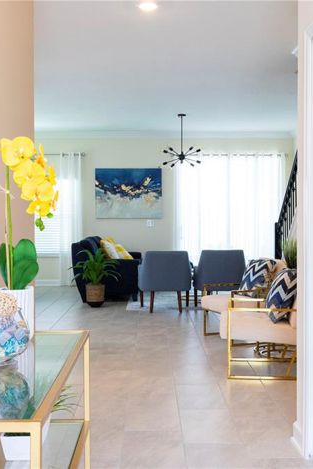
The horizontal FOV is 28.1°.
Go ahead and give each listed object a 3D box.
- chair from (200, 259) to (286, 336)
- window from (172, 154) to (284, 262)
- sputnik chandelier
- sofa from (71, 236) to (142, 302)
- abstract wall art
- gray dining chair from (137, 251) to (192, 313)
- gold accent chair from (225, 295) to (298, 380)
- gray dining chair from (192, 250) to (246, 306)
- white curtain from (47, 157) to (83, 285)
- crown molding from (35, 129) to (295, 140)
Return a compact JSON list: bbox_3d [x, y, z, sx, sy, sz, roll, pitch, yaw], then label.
[{"bbox_3d":[0.885,0.637,6.160,0.720,0.790,0.640,0,1,-17],"label":"chair"},{"bbox_3d":[1.310,-0.380,11.280,1.990,2.200,0.120,0,1,0],"label":"window"},{"bbox_3d":[0.393,-1.440,9.650,0.610,0.810,0.600,0,1,-1],"label":"sputnik chandelier"},{"bbox_3d":[-0.740,0.507,10.000,0.950,0.900,2.000,0,1,-1],"label":"sofa"},{"bbox_3d":[-0.502,-0.733,11.300,1.210,0.915,0.040,0,1,0],"label":"abstract wall art"},{"bbox_3d":[0.119,0.596,8.270,0.710,0.790,0.720,0,1,-1],"label":"gray dining chair"},{"bbox_3d":[0.852,0.661,4.870,0.720,0.790,0.640,0,1,8],"label":"gold accent chair"},{"bbox_3d":[0.845,0.590,8.200,0.710,0.800,0.680,0,1,-1],"label":"gray dining chair"},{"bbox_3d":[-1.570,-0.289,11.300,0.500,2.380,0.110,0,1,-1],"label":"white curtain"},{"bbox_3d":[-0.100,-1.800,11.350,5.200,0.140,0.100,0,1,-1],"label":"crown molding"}]

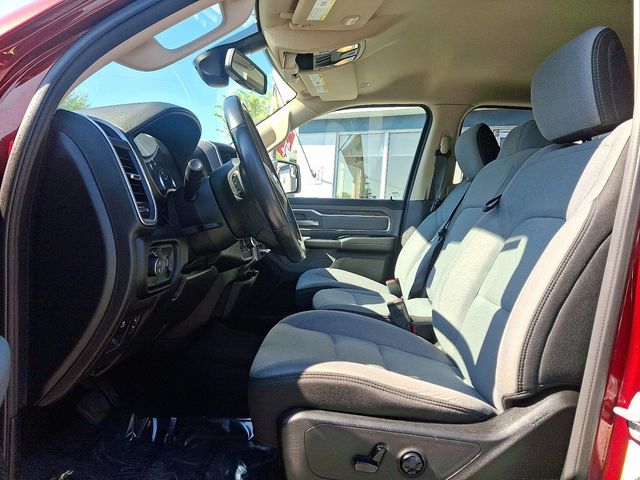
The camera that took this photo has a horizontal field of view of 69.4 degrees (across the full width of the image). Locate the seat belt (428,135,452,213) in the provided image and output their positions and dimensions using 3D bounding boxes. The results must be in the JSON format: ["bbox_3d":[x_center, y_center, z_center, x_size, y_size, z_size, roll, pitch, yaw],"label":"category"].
[{"bbox_3d":[0.566,-0.312,2.170,0.065,0.390,0.055,9,8,-1],"label":"seat belt"}]

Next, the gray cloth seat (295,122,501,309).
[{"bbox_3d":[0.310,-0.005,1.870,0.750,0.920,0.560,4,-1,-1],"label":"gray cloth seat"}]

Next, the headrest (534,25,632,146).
[{"bbox_3d":[0.580,-0.331,1.020,0.120,0.200,0.265,2,-1,-1],"label":"headrest"}]

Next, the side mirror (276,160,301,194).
[{"bbox_3d":[-0.205,-0.345,2.560,0.115,0.185,0.230,4,-1,27],"label":"side mirror"}]

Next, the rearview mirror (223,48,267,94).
[{"bbox_3d":[-0.228,-0.517,1.445,0.042,0.068,0.245,8,0,19],"label":"rearview mirror"}]

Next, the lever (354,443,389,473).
[{"bbox_3d":[0.079,0.334,0.710,0.052,0.042,0.025,4,-1,0],"label":"lever"}]

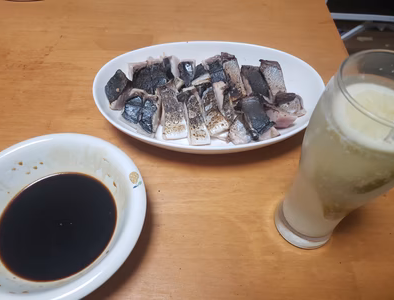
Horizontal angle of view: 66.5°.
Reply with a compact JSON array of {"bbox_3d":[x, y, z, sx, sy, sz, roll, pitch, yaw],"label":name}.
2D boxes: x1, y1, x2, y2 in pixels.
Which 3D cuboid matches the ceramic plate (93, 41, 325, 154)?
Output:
[{"bbox_3d":[0.017,-0.060,0.351,0.260,0.035,0.167,1,56,-3],"label":"ceramic plate"}]

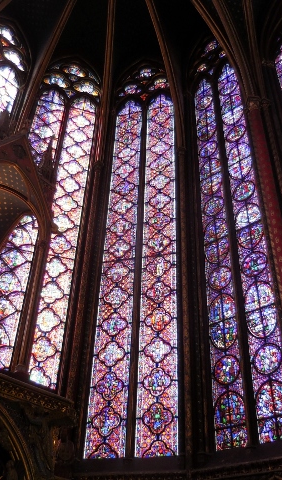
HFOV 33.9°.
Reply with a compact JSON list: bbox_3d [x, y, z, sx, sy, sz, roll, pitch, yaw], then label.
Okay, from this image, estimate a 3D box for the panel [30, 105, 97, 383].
[{"bbox_3d":[-2.228,-0.427,13.305,0.914,12.044,0.200,12,-38,-12],"label":"panel"}]

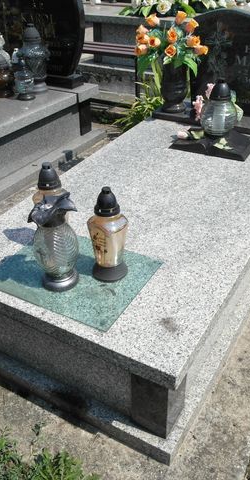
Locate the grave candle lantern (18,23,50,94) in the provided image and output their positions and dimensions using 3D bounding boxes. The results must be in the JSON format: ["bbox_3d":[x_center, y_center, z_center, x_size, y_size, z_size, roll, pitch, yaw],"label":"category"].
[{"bbox_3d":[-0.687,-1.391,3.408,0.235,0.488,0.235,-2,34,1],"label":"grave candle lantern"}]

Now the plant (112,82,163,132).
[{"bbox_3d":[0.157,-1.056,3.563,0.400,0.460,0.400,17,39,26],"label":"plant"}]

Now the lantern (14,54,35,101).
[{"bbox_3d":[-0.755,-1.208,3.312,0.153,0.298,0.153,17,39,26],"label":"lantern"}]

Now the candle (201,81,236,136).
[{"bbox_3d":[0.513,-0.710,2.395,0.196,0.283,0.196,17,39,26],"label":"candle"}]

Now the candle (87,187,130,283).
[{"bbox_3d":[-0.052,-0.022,1.431,0.132,0.319,0.132,-2,34,1],"label":"candle"}]

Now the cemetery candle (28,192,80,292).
[{"bbox_3d":[-0.215,0.010,1.397,0.142,0.314,0.142,-2,34,1],"label":"cemetery candle"}]

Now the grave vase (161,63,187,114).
[{"bbox_3d":[0.308,-0.915,2.684,0.153,0.277,0.153,16,37,27],"label":"grave vase"}]

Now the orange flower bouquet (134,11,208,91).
[{"bbox_3d":[0.268,-1.103,2.552,0.406,0.376,0.376,-2,32,1],"label":"orange flower bouquet"}]

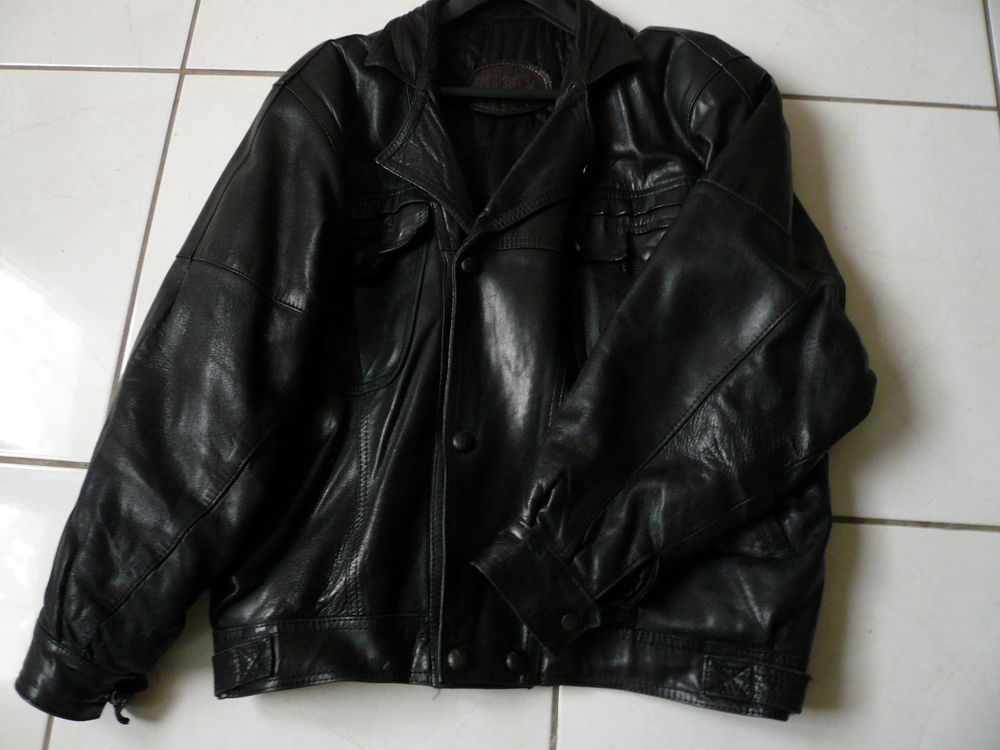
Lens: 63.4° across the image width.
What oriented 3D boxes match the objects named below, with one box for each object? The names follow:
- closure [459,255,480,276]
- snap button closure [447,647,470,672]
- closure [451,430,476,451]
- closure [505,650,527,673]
[{"bbox_3d":[-0.026,-0.095,0.703,0.016,0.006,0.016,0,74,1],"label":"closure"},{"bbox_3d":[-0.033,0.227,0.645,0.016,0.006,0.016,0,74,1],"label":"snap button closure"},{"bbox_3d":[-0.030,0.055,0.673,0.016,0.006,0.016,0,74,1],"label":"closure"},{"bbox_3d":[0.013,0.229,0.644,0.016,0.006,0.016,0,74,1],"label":"closure"}]

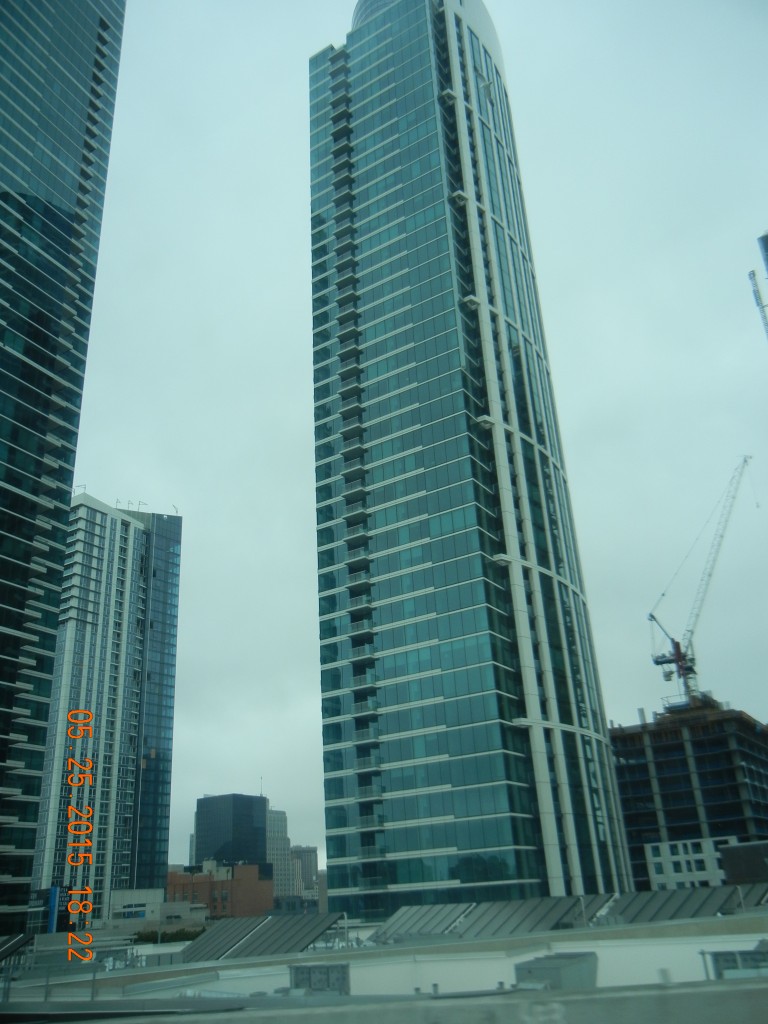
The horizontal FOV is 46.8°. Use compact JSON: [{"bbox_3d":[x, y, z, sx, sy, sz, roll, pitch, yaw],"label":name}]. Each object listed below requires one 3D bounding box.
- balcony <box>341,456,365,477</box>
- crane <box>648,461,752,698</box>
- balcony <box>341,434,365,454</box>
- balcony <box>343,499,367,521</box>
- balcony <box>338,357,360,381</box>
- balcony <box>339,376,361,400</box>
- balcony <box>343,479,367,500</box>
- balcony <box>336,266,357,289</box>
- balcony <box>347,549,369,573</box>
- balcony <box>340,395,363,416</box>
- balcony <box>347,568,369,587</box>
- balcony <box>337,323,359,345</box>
[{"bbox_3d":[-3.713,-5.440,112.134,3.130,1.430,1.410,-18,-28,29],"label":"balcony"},{"bbox_3d":[69.175,13.630,191.745,28.400,51.000,4.000,-14,-27,23],"label":"crane"},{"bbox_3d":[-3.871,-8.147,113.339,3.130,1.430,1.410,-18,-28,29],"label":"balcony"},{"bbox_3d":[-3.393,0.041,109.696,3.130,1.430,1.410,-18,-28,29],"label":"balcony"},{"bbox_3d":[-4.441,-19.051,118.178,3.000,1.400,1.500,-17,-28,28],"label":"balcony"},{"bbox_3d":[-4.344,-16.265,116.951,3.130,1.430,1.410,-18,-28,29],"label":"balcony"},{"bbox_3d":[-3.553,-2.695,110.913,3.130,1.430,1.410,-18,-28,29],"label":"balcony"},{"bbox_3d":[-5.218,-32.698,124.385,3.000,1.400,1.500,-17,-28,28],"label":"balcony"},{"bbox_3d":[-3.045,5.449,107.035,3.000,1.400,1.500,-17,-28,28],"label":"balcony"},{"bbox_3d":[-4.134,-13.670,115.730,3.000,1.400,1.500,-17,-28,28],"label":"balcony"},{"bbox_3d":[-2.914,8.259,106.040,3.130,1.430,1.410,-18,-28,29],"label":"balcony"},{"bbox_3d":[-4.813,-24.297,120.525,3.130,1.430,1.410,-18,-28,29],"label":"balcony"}]

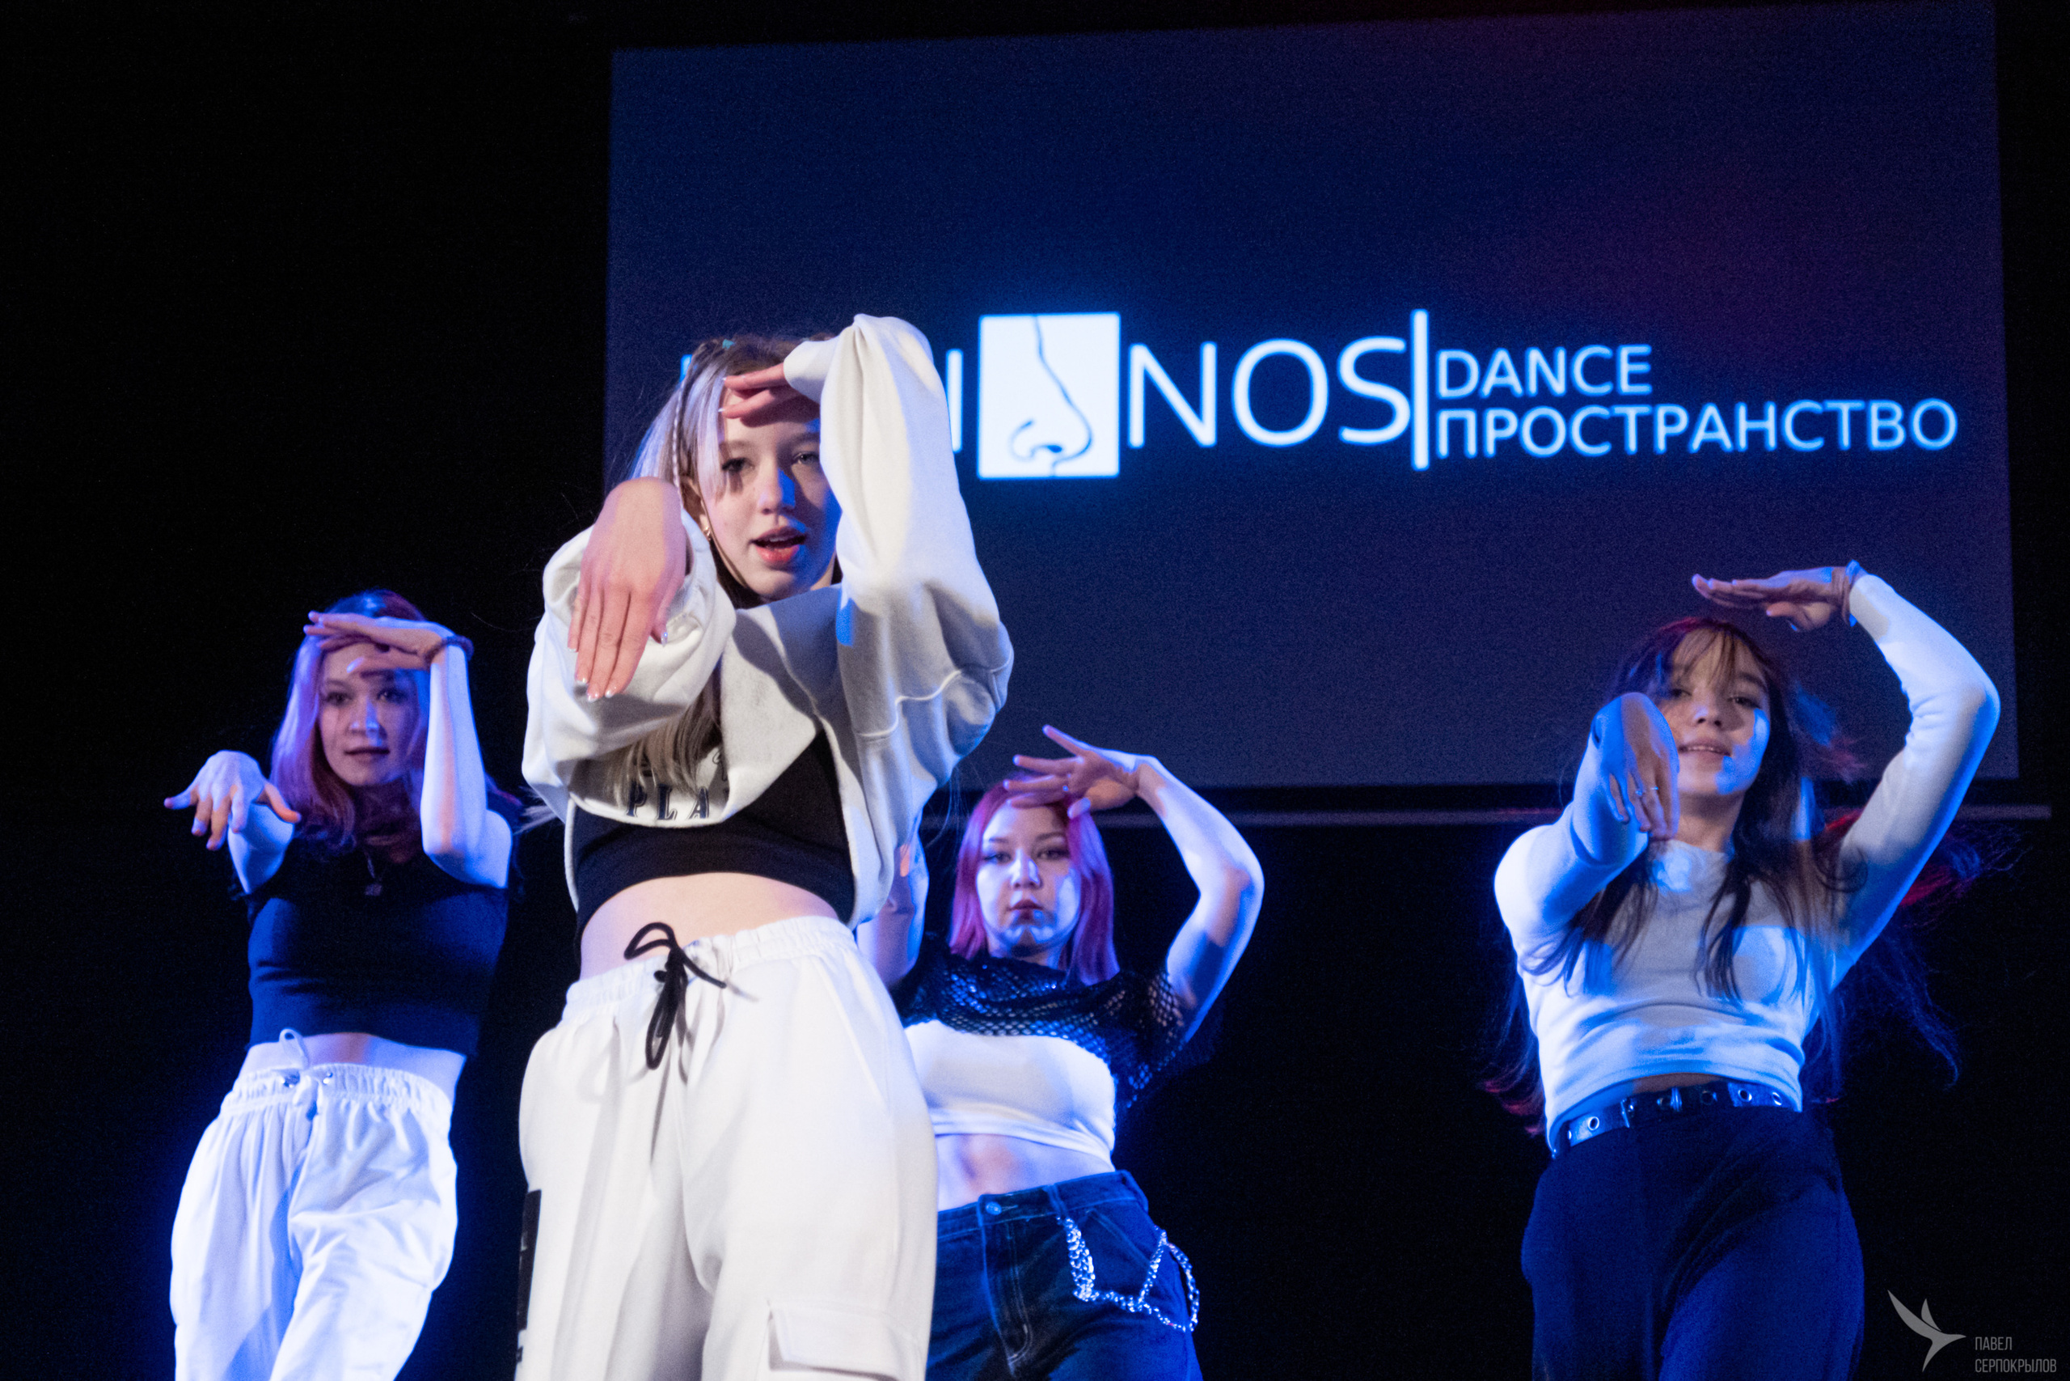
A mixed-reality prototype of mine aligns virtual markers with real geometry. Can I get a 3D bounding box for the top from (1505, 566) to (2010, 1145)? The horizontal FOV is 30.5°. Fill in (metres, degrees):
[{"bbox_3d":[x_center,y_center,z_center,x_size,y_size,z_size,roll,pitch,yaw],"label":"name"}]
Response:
[{"bbox_3d":[0.775,0.178,4.120,0.550,0.600,0.470,-1,-8,10],"label":"top"}]

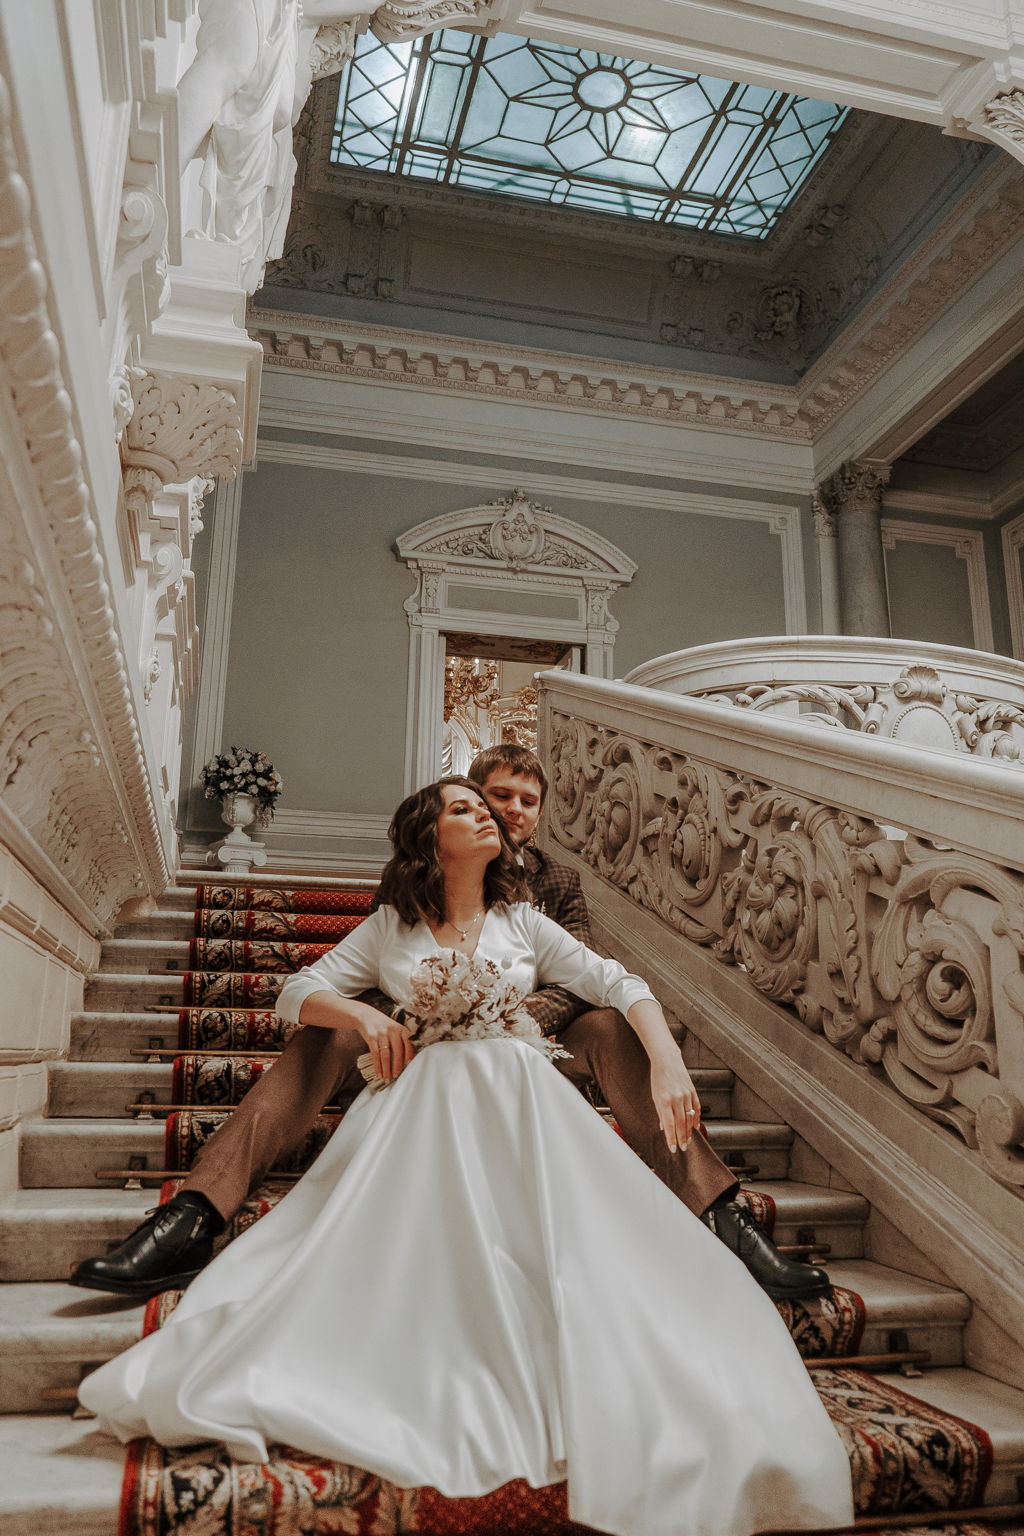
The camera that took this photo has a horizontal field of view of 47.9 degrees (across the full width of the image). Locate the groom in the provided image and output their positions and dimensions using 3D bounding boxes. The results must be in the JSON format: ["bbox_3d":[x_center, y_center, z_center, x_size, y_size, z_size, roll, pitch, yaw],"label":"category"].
[{"bbox_3d":[-0.165,0.418,2.400,1.249,1.131,0.928,4,-14,-13],"label":"groom"}]

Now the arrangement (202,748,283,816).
[{"bbox_3d":[-1.853,0.103,7.902,0.545,0.504,0.517,4,-14,-13],"label":"arrangement"}]

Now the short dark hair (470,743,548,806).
[{"bbox_3d":[-0.009,0.025,2.780,0.180,0.170,0.200,8,-6,-12],"label":"short dark hair"}]

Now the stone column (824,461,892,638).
[{"bbox_3d":[2.869,-0.573,9.230,0.500,4.085,0.500,4,-14,-13],"label":"stone column"}]

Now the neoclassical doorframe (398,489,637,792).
[{"bbox_3d":[0.041,-0.453,8.781,1.917,3.606,0.320,4,-14,-13],"label":"neoclassical doorframe"}]

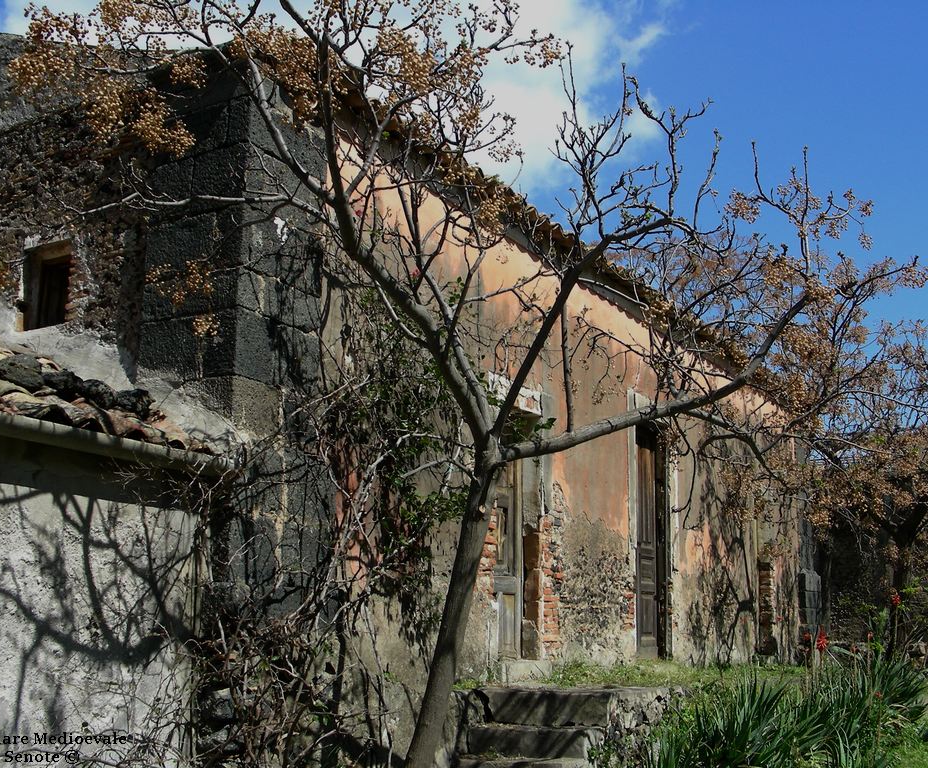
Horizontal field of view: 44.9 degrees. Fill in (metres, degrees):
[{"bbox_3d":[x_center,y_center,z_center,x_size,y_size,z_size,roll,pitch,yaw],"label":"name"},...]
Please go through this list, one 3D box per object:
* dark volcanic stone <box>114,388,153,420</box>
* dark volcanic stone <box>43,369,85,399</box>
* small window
[{"bbox_3d":[-2.041,0.126,6.920,0.210,0.170,0.240,-7,-15,31],"label":"dark volcanic stone"},{"bbox_3d":[-2.329,-0.003,6.520,0.210,0.160,0.250,-7,-15,31],"label":"dark volcanic stone"},{"bbox_3d":[-3.034,-0.703,8.357,0.490,0.650,0.160,-7,-15,31],"label":"small window"}]

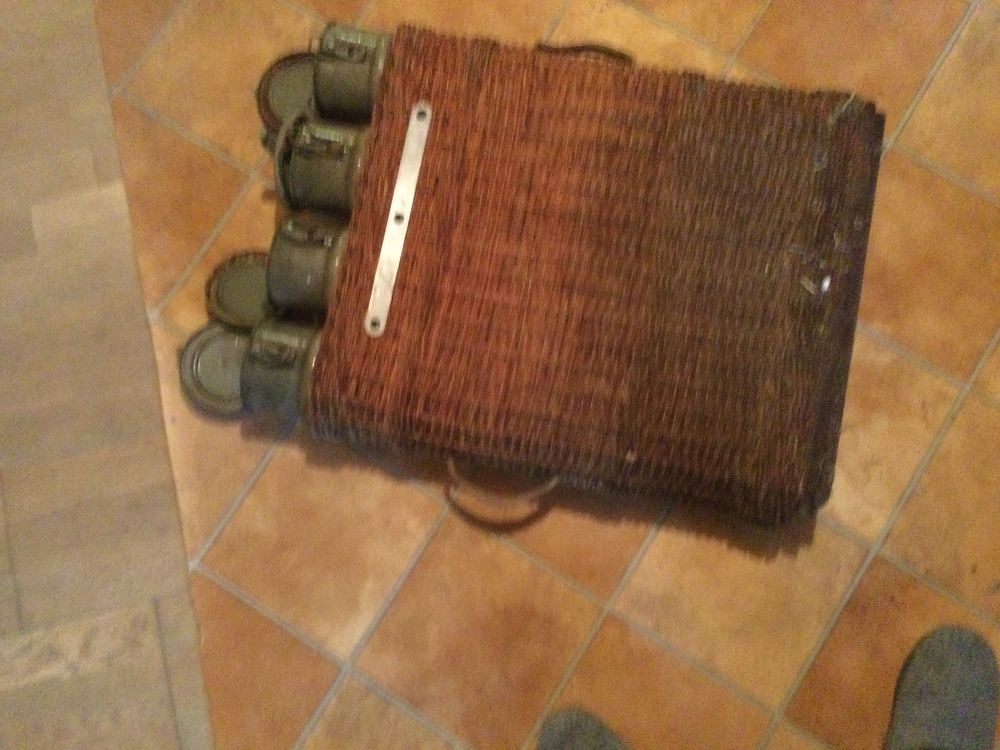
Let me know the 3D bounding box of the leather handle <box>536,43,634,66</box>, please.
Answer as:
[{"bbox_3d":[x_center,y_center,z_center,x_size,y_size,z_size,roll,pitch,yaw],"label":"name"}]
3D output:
[{"bbox_3d":[0.089,-0.335,0.967,0.112,0.023,0.040,11,82,5],"label":"leather handle"}]

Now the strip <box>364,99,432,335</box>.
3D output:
[{"bbox_3d":[-0.103,-0.160,0.910,0.020,0.003,0.247,11,82,5],"label":"strip"}]

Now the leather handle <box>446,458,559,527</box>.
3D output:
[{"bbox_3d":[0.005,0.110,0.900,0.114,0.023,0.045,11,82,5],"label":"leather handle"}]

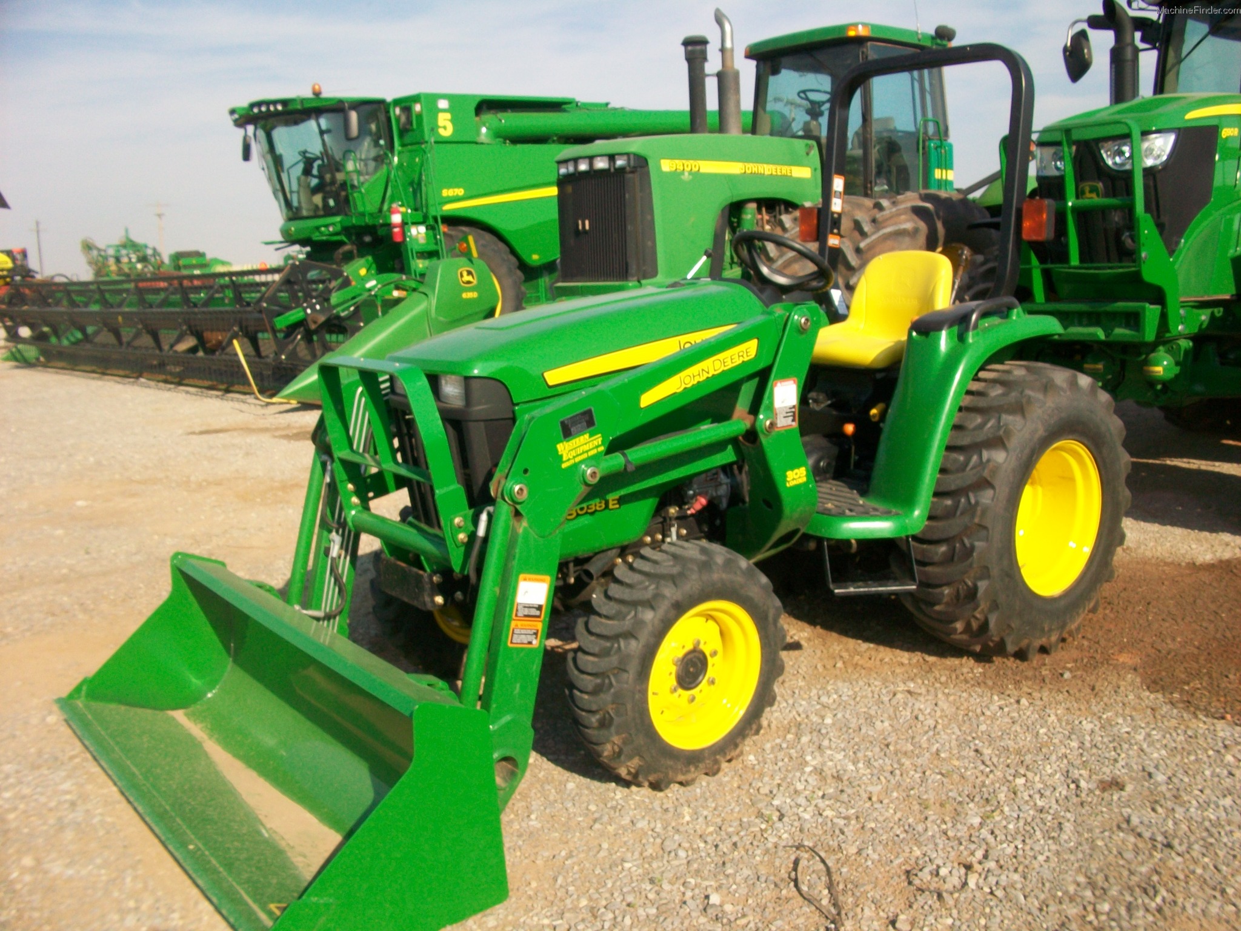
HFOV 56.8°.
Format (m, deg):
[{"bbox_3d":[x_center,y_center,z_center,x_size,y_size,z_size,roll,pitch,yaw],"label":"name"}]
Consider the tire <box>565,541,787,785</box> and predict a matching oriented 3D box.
[{"bbox_3d":[0.162,0.537,3.089,0.645,0.645,0.215,-7,12,-38],"label":"tire"}]

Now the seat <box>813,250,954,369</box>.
[{"bbox_3d":[1.023,-0.620,4.501,0.450,0.455,0.460,-7,12,-38],"label":"seat"}]

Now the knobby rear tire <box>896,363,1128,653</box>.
[{"bbox_3d":[1.429,0.163,4.153,1.045,1.045,0.370,-7,12,-38],"label":"knobby rear tire"}]

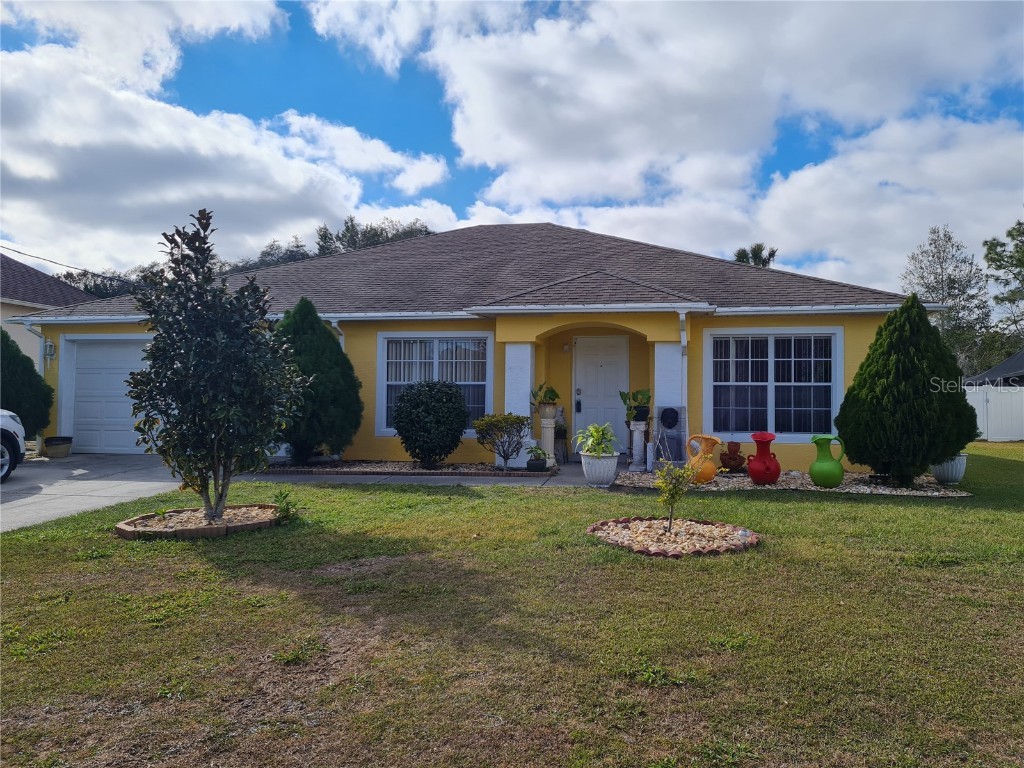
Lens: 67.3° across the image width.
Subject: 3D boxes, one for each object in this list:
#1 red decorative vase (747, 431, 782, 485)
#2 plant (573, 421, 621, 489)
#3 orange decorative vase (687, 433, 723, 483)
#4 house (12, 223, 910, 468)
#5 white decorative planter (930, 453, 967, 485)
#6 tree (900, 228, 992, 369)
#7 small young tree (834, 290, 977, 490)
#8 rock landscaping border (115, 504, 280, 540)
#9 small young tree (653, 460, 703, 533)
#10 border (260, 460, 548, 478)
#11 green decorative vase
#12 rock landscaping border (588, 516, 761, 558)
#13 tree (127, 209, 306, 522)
[{"bbox_3d":[3.600,1.045,10.950,0.500,0.750,0.480,0,-1,10],"label":"red decorative vase"},{"bbox_3d":[1.196,0.981,10.718,0.630,0.890,0.620,0,-2,10],"label":"plant"},{"bbox_3d":[2.740,1.070,10.950,0.510,0.710,0.410,0,-1,13],"label":"orange decorative vase"},{"bbox_3d":[-0.250,-1.300,19.500,16.000,5.600,14.000,0,-1,10],"label":"house"},{"bbox_3d":[6.310,1.220,11.100,0.540,0.440,0.540,0,-1,10],"label":"white decorative planter"},{"bbox_3d":[21.500,-2.900,38.000,4.600,10.000,4.600,0,-1,10],"label":"tree"},{"bbox_3d":[5.526,0.098,10.805,1.970,2.700,1.950,0,-2,10],"label":"small young tree"},{"bbox_3d":[-3.139,1.395,7.802,1.520,0.160,1.250,2,-2,-20],"label":"rock landscaping border"},{"bbox_3d":[1.700,1.130,7.800,0.530,0.740,0.500,0,-1,10],"label":"small young tree"},{"bbox_3d":[-1.450,1.310,12.350,4.500,0.130,1.800,0,-1,10],"label":"border"},{"bbox_3d":[4.367,1.065,10.665,0.500,0.750,0.480,1,-2,-9],"label":"green decorative vase"},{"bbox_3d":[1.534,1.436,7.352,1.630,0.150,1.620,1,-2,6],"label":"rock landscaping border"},{"bbox_3d":[-2.995,-0.204,7.865,1.830,3.200,1.750,0,-2,10],"label":"tree"}]

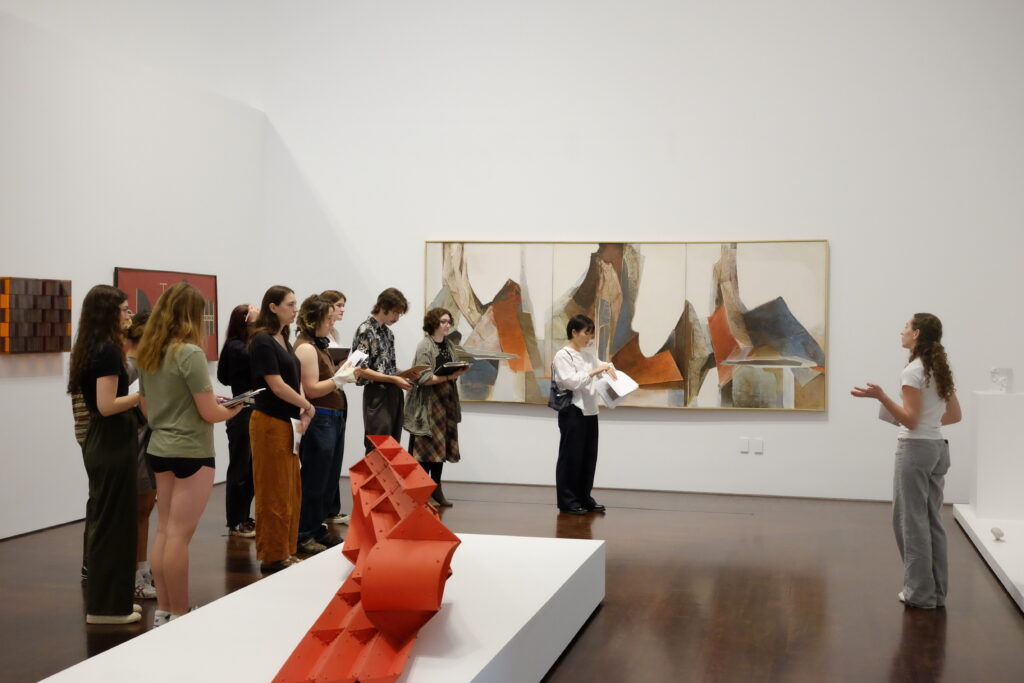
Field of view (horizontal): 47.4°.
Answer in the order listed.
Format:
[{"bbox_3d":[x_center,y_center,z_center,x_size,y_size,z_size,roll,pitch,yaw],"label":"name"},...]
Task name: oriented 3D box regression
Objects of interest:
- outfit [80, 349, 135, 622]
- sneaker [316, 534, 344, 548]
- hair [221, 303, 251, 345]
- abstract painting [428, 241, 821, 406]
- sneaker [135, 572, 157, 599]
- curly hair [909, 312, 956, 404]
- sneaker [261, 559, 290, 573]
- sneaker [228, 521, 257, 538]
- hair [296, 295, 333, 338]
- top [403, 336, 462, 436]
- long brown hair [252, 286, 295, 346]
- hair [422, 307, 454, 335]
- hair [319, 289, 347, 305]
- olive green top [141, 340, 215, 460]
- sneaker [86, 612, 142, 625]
[{"bbox_3d":[-2.039,0.689,5.933,0.310,1.388,0.400,0,1,-8],"label":"outfit"},{"bbox_3d":[-1.242,1.330,7.918,0.270,0.110,0.100,1,1,22],"label":"sneaker"},{"bbox_3d":[-1.948,-0.114,8.339,0.220,0.300,0.200,1,1,20],"label":"hair"},{"bbox_3d":[0.973,-0.171,10.755,3.720,1.530,0.060,1,1,14],"label":"abstract painting"},{"bbox_3d":[-2.019,1.344,6.426,0.260,0.120,0.100,1,1,10],"label":"sneaker"},{"bbox_3d":[2.330,0.083,6.477,0.210,0.480,0.200,1,1,20],"label":"curly hair"},{"bbox_3d":[-1.405,1.350,7.140,0.260,0.095,0.100,0,1,-15],"label":"sneaker"},{"bbox_3d":[-1.884,1.317,8.226,0.270,0.110,0.100,1,1,32],"label":"sneaker"},{"bbox_3d":[-1.301,-0.166,7.748,0.250,0.292,0.210,0,1,-18],"label":"hair"},{"bbox_3d":[-0.669,0.378,9.809,0.340,0.820,0.430,2,1,40],"label":"top"},{"bbox_3d":[-1.487,-0.164,7.225,0.220,0.370,0.200,1,1,20],"label":"long brown hair"},{"bbox_3d":[-0.618,-0.177,9.809,0.200,0.235,0.200,1,1,38],"label":"hair"},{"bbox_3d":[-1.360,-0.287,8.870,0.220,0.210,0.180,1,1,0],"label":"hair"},{"bbox_3d":[-1.648,0.292,5.767,0.420,0.594,0.290,2,1,44],"label":"olive green top"},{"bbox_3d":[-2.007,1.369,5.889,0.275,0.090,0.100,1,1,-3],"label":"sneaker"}]

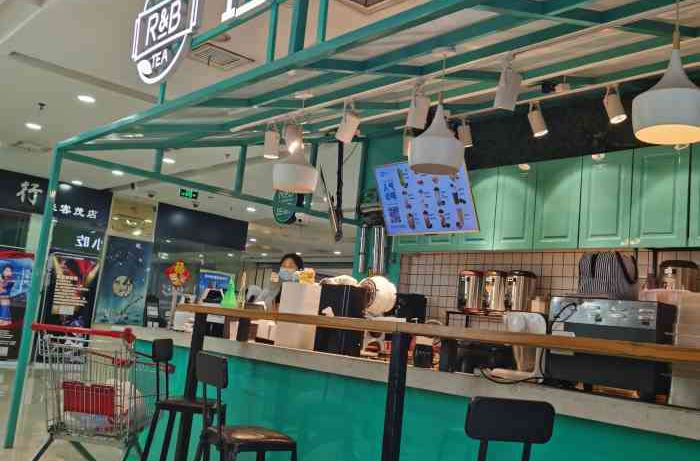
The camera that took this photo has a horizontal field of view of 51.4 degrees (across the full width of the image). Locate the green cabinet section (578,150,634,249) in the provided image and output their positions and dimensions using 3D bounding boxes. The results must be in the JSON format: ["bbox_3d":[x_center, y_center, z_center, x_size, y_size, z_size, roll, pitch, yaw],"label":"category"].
[{"bbox_3d":[2.037,-0.205,5.613,0.250,0.732,0.423,13,-10,-40],"label":"green cabinet section"}]

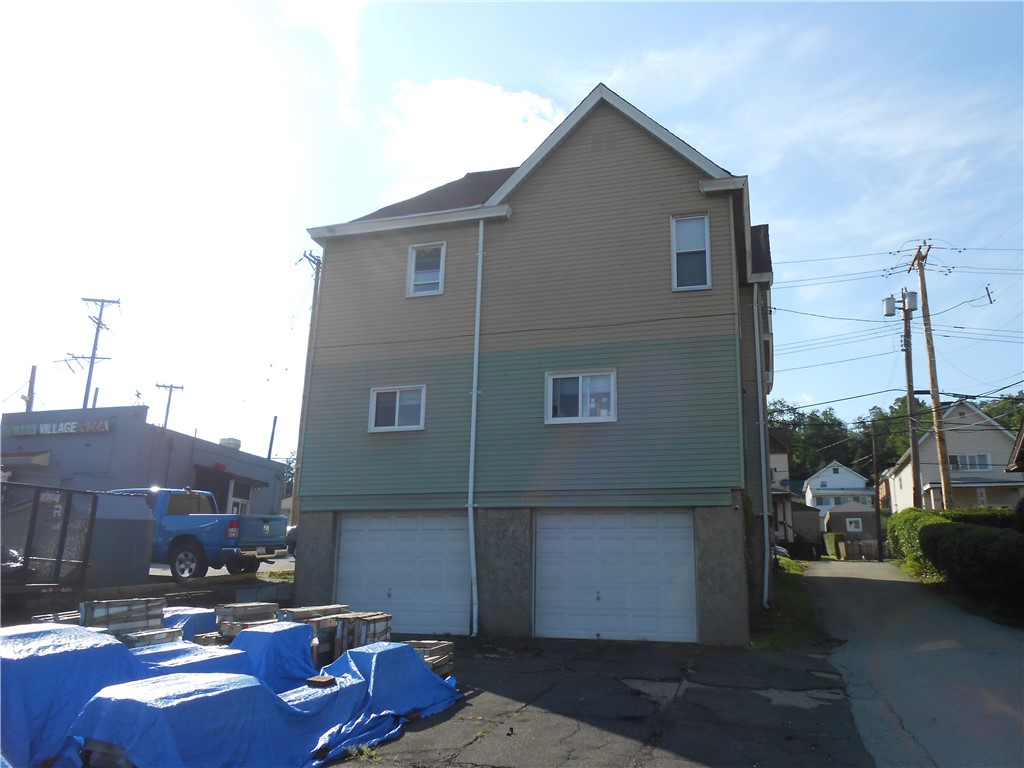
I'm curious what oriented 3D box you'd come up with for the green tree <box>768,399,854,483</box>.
[{"bbox_3d":[35.826,7.117,92.000,10.500,11.500,10.000,-3,-16,18],"label":"green tree"}]

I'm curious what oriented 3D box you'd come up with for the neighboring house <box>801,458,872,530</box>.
[{"bbox_3d":[34.808,11.954,81.000,6.800,7.400,8.800,-3,-16,18],"label":"neighboring house"}]

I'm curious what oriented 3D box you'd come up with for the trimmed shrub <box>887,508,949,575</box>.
[{"bbox_3d":[13.866,5.386,26.300,2.000,2.100,4.000,-3,-16,18],"label":"trimmed shrub"}]

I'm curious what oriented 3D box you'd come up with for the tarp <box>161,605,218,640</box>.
[{"bbox_3d":[-4.417,3.443,10.700,0.850,0.650,1.450,0,-15,4],"label":"tarp"}]

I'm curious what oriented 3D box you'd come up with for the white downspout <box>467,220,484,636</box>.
[{"bbox_3d":[-0.667,0.628,15.290,0.180,8.340,0.280,-3,-16,18],"label":"white downspout"}]

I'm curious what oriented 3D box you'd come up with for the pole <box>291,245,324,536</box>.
[{"bbox_3d":[-7.547,0.976,28.000,0.500,11.900,2.300,-3,-16,18],"label":"pole"}]

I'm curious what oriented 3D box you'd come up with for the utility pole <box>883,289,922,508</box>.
[{"bbox_3d":[14.495,1.319,27.800,1.350,10.400,1.200,-3,-16,18],"label":"utility pole"}]

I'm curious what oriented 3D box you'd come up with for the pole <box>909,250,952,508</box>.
[{"bbox_3d":[15.382,0.528,28.000,0.700,11.900,2.400,-3,-16,18],"label":"pole"}]

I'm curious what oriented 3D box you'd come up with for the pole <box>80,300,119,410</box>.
[{"bbox_3d":[-25.189,2.370,45.000,2.500,15.500,1.000,4,-15,-9],"label":"pole"}]

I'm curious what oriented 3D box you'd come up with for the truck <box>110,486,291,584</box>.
[{"bbox_3d":[-8.150,3.430,17.400,5.850,1.950,2.080,-2,-13,14],"label":"truck"}]

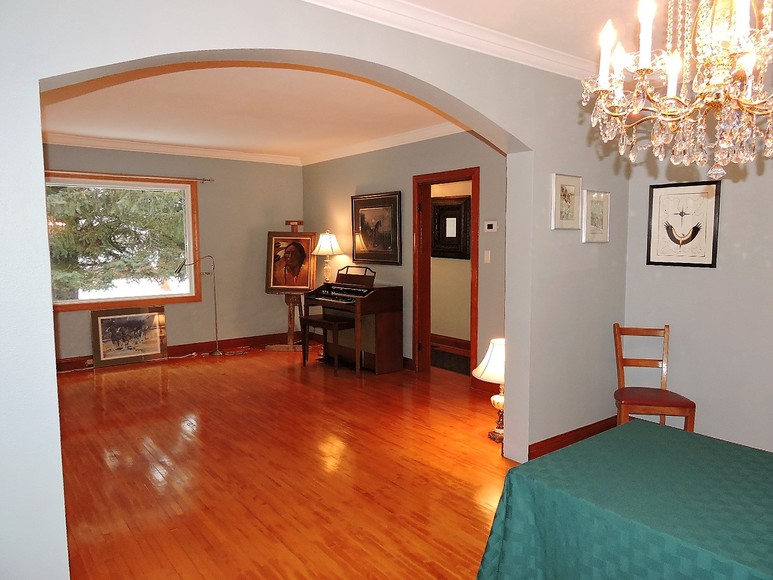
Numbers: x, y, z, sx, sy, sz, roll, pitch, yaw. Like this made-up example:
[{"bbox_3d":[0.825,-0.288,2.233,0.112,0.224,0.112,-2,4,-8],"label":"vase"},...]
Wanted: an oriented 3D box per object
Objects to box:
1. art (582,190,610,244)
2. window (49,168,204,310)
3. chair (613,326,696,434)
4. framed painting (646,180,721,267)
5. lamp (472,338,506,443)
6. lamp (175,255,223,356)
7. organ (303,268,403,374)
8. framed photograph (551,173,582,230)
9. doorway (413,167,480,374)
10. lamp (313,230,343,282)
[{"bbox_3d":[1.429,-0.492,3.644,0.263,0.343,0.020,-4,7,-33],"label":"art"},{"bbox_3d":[-3.171,-0.545,6.137,2.000,1.502,0.120,-4,7,-33],"label":"window"},{"bbox_3d":[1.697,0.683,3.510,0.440,0.885,0.430,1,6,12],"label":"chair"},{"bbox_3d":[1.974,-0.433,3.582,0.025,0.550,0.444,-5,7,-38],"label":"framed painting"},{"bbox_3d":[0.884,0.708,3.921,0.498,0.765,0.498,-4,7,-33],"label":"lamp"},{"bbox_3d":[-2.284,0.220,6.590,0.180,1.266,0.608,4,7,41],"label":"lamp"},{"bbox_3d":[-0.414,0.309,6.210,0.601,1.140,1.135,-5,7,-38],"label":"organ"},{"bbox_3d":[1.164,-0.559,3.461,0.263,0.348,0.020,-4,7,-33],"label":"framed photograph"},{"bbox_3d":[0.624,-0.116,5.445,0.160,2.120,0.939,-5,7,-38],"label":"doorway"},{"bbox_3d":[-0.719,-0.414,6.530,0.392,0.643,0.392,0,5,0],"label":"lamp"}]

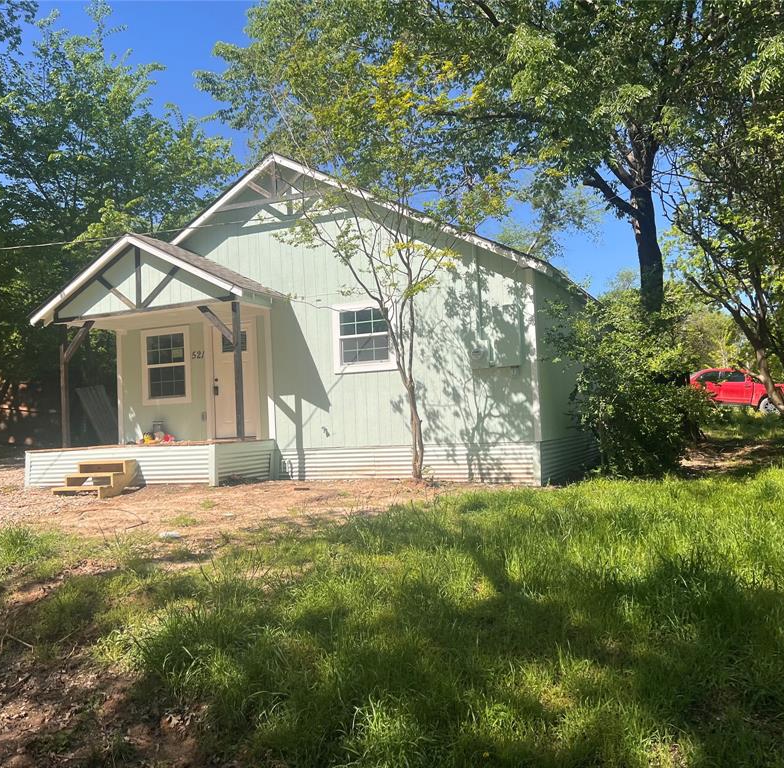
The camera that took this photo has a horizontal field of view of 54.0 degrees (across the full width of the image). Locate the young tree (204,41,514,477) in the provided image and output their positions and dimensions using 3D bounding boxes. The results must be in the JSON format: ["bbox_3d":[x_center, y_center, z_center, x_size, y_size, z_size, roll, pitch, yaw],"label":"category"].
[{"bbox_3d":[-0.450,-1.724,10.650,4.182,6.065,3.680,-3,-2,-2],"label":"young tree"}]

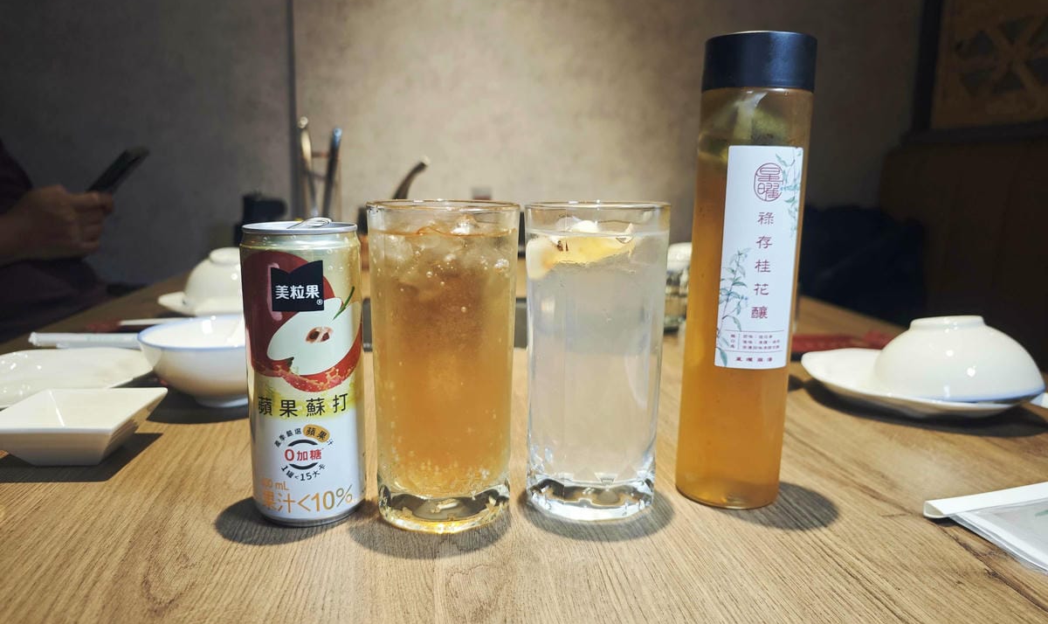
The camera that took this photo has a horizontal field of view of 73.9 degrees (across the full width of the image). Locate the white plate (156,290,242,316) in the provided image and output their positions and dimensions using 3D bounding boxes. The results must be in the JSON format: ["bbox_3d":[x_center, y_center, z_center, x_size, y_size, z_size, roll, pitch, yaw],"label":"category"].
[{"bbox_3d":[-0.358,-0.009,0.852,0.163,0.023,0.163,1,11,0],"label":"white plate"}]

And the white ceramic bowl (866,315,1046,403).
[{"bbox_3d":[0.327,0.032,0.537,0.117,0.050,0.117,-7,5,2],"label":"white ceramic bowl"}]

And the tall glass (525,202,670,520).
[{"bbox_3d":[0.037,0.022,0.367,0.073,0.155,0.073,1,11,0],"label":"tall glass"}]

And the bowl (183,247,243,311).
[{"bbox_3d":[-0.370,-0.049,0.889,0.119,0.051,0.119,2,18,-1],"label":"bowl"}]

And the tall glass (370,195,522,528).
[{"bbox_3d":[-0.040,0.025,0.351,0.073,0.155,0.073,1,11,0],"label":"tall glass"}]

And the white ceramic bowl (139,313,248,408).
[{"bbox_3d":[-0.223,0.040,0.531,0.120,0.051,0.120,1,11,0],"label":"white ceramic bowl"}]

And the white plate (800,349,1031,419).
[{"bbox_3d":[0.305,0.059,0.553,0.163,0.023,0.163,1,11,0],"label":"white plate"}]

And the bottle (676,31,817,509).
[{"bbox_3d":[0.115,-0.018,0.368,0.055,0.236,0.055,1,11,0],"label":"bottle"}]

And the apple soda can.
[{"bbox_3d":[-0.110,0.029,0.352,0.057,0.144,0.057,-2,11,-14],"label":"apple soda can"}]

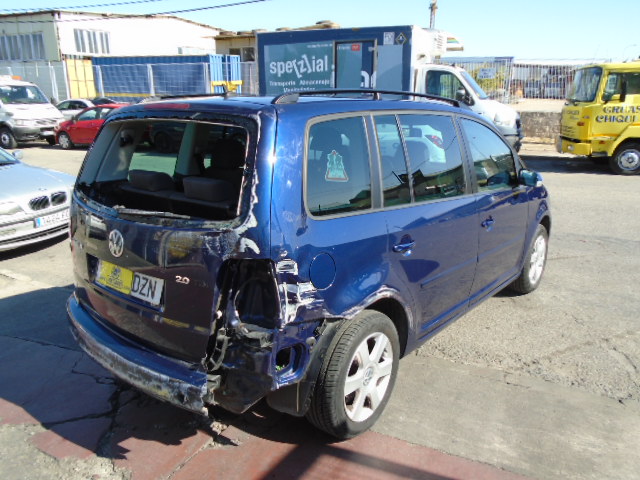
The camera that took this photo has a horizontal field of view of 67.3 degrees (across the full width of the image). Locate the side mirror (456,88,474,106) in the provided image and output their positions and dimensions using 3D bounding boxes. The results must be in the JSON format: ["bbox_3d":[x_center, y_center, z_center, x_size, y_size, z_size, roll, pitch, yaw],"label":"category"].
[{"bbox_3d":[3.451,-3.379,11.400,0.250,0.380,0.280,7,17,21],"label":"side mirror"}]

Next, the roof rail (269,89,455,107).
[{"bbox_3d":[0.368,-0.738,2.549,0.070,0.100,1.770,13,19,38],"label":"roof rail"}]

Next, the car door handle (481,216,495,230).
[{"bbox_3d":[1.054,-0.103,3.027,0.048,0.055,0.195,13,19,38],"label":"car door handle"}]

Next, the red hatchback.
[{"bbox_3d":[-7.000,-3.770,16.100,4.120,1.455,1.730,6,17,18],"label":"red hatchback"}]

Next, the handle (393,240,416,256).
[{"bbox_3d":[0.394,0.039,2.241,0.048,0.055,0.195,13,19,38],"label":"handle"}]

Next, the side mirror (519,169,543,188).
[{"bbox_3d":[1.475,-0.431,3.370,0.195,0.145,0.115,13,19,38],"label":"side mirror"}]

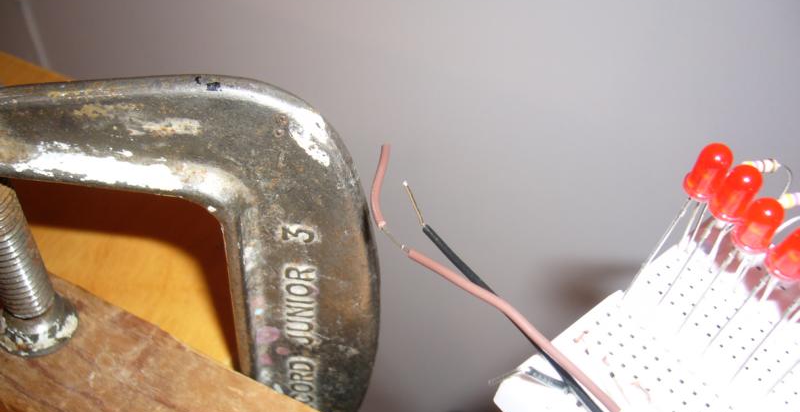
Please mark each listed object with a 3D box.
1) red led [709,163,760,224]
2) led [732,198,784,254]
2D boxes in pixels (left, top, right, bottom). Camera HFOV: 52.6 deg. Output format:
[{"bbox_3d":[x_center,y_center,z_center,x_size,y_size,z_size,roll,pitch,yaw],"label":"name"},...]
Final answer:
[{"bbox_3d":[0.049,-0.002,0.118,0.006,0.009,0.006,1,53,-1],"label":"red led"},{"bbox_3d":[0.053,0.002,0.119,0.006,0.009,0.006,1,50,-1],"label":"led"}]

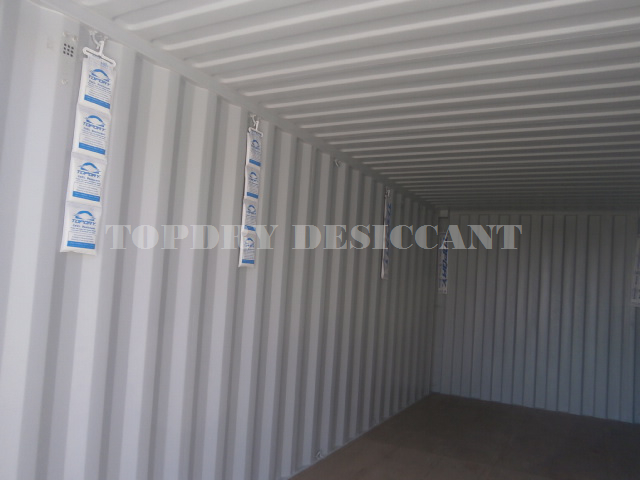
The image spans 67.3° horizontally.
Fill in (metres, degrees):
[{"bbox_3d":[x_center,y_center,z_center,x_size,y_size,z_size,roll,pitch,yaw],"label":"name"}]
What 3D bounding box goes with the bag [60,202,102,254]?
[{"bbox_3d":[-0.978,-0.043,1.976,0.030,0.203,0.150,1,-4,30],"label":"bag"}]

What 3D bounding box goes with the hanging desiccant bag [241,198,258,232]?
[{"bbox_3d":[-0.426,-0.142,2.940,0.030,0.201,0.138,1,-4,30],"label":"hanging desiccant bag"}]

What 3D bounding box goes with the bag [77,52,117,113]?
[{"bbox_3d":[-0.936,-0.649,2.023,0.030,0.208,0.150,1,-4,30],"label":"bag"}]

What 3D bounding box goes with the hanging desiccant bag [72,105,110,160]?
[{"bbox_3d":[-0.950,-0.446,2.007,0.030,0.201,0.151,1,-4,30],"label":"hanging desiccant bag"}]

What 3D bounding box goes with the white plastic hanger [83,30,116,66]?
[{"bbox_3d":[-0.926,-0.814,2.033,0.030,0.112,0.149,1,-4,30],"label":"white plastic hanger"}]

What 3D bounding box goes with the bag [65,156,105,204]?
[{"bbox_3d":[-0.963,-0.245,1.993,0.030,0.200,0.151,1,-4,30],"label":"bag"}]

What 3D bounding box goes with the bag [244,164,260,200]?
[{"bbox_3d":[-0.415,-0.343,2.951,0.030,0.205,0.140,1,-4,30],"label":"bag"}]

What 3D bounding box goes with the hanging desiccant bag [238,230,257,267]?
[{"bbox_3d":[-0.439,0.059,2.928,0.030,0.208,0.138,1,-4,30],"label":"hanging desiccant bag"}]

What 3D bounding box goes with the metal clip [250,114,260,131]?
[{"bbox_3d":[-0.396,-0.723,2.967,0.030,0.089,0.094,1,-4,30],"label":"metal clip"}]

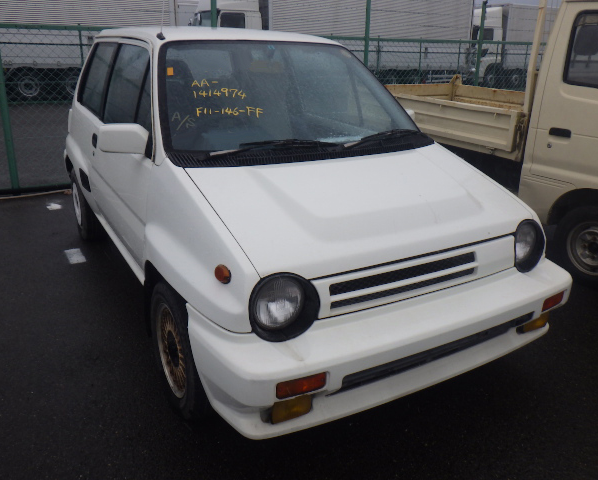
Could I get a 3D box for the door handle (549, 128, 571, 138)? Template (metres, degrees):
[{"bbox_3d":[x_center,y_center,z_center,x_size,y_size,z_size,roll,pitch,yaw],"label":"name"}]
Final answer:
[{"bbox_3d":[1.640,-0.668,3.247,0.040,0.055,0.145,-10,22,-29],"label":"door handle"}]

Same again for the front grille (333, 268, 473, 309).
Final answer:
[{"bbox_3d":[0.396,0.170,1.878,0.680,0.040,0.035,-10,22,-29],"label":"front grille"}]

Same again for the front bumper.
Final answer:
[{"bbox_3d":[0.430,0.322,1.921,1.590,0.360,0.395,-10,22,-29],"label":"front bumper"}]

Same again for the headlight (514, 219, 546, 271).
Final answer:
[{"bbox_3d":[0.929,0.026,2.120,0.205,0.205,0.090,-10,22,-29],"label":"headlight"}]

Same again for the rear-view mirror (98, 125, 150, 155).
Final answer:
[{"bbox_3d":[-0.700,-0.396,2.037,0.180,0.115,0.095,-10,22,-29],"label":"rear-view mirror"}]

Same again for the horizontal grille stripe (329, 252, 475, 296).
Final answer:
[{"bbox_3d":[0.410,0.120,1.897,0.702,0.047,0.030,-10,22,-29],"label":"horizontal grille stripe"}]

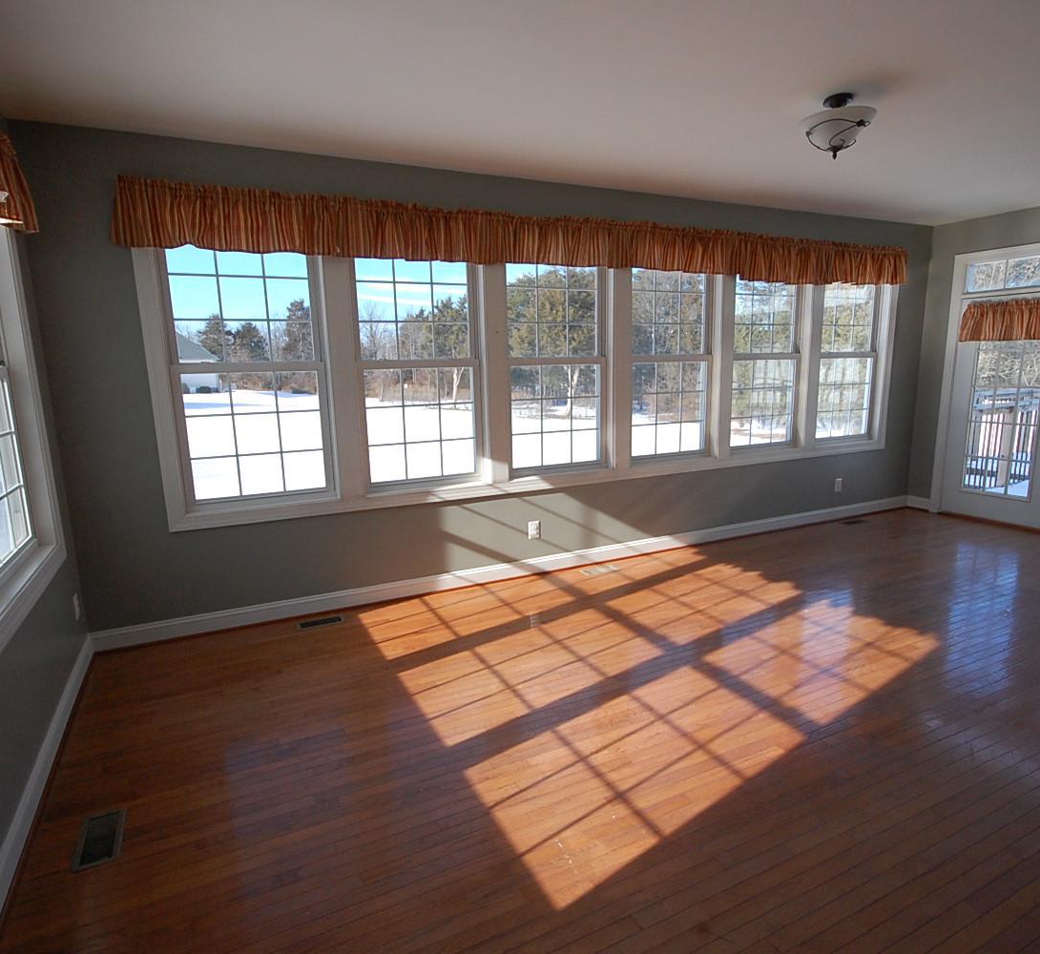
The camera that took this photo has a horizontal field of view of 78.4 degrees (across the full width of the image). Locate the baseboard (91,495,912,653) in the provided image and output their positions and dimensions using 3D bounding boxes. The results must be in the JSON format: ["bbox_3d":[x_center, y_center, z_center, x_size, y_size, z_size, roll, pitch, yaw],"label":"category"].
[{"bbox_3d":[0.782,0.597,5.026,7.020,0.125,0.018,-6,12,-25],"label":"baseboard"}]

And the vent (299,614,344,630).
[{"bbox_3d":[-1.230,0.896,3.936,0.265,0.010,0.115,-6,12,-25],"label":"vent"}]

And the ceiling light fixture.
[{"bbox_3d":[1.490,-1.632,2.994,0.325,0.260,0.325,-6,12,-26],"label":"ceiling light fixture"}]

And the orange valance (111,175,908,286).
[{"bbox_3d":[0.744,-1.643,4.559,6.245,0.345,0.100,-6,12,-25],"label":"orange valance"}]

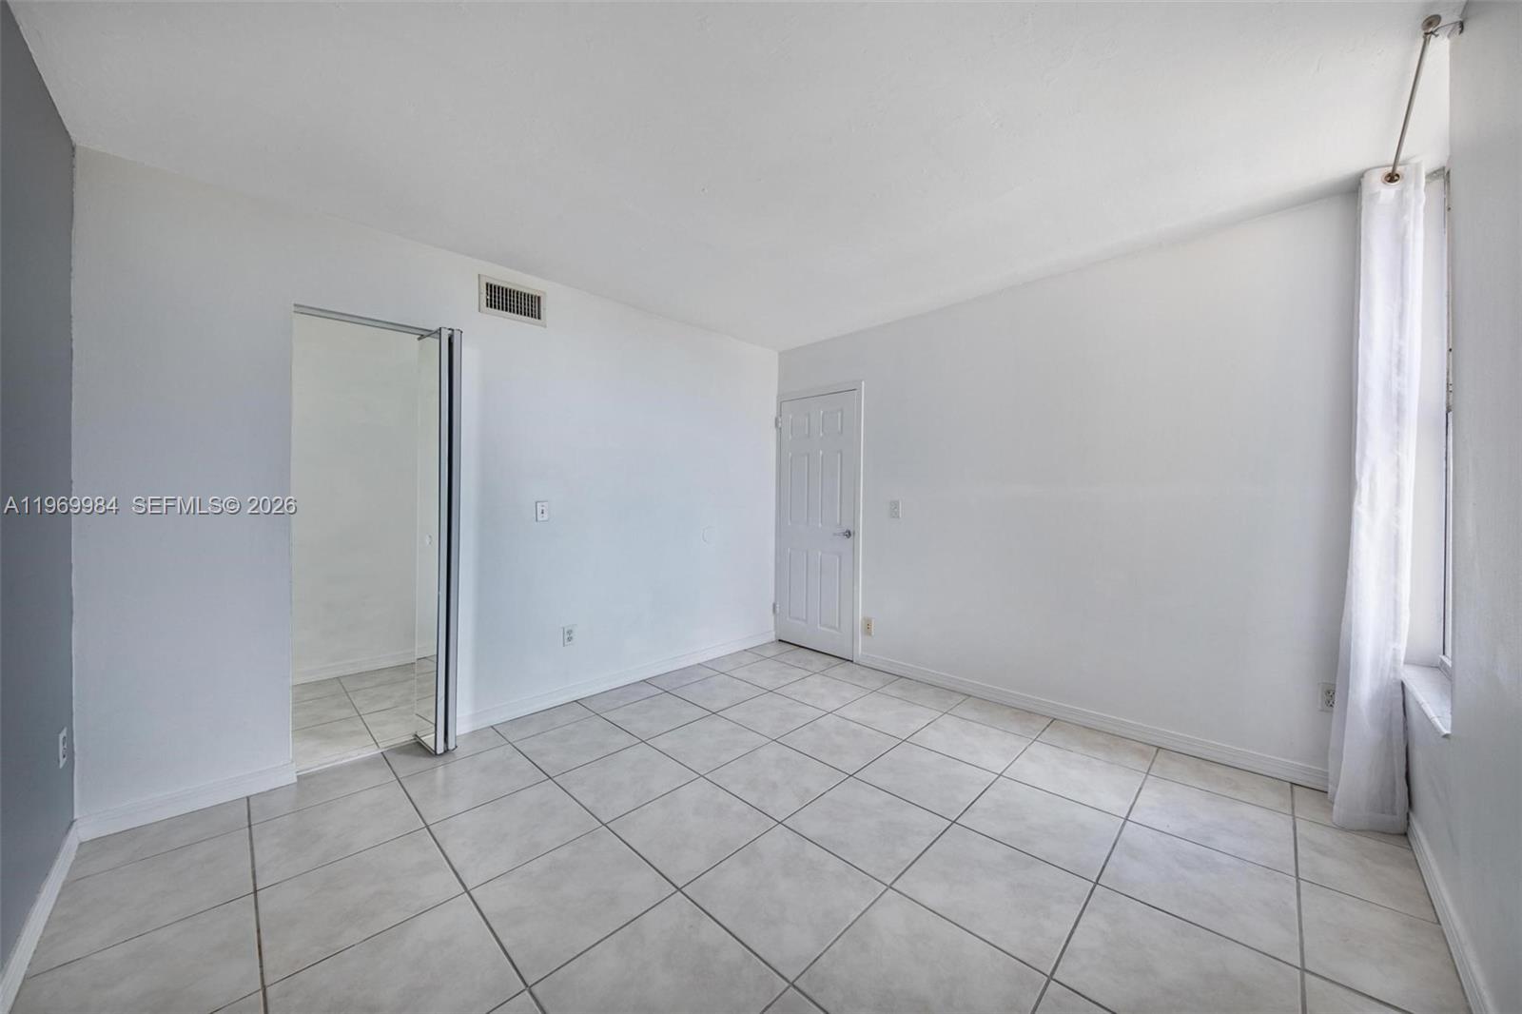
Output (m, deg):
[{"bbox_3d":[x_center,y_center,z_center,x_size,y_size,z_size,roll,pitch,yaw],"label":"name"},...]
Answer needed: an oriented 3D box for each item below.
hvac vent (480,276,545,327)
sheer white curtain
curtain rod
[{"bbox_3d":[-1.336,-1.111,2.750,0.025,0.199,0.350,0,0,44],"label":"hvac vent"},{"bbox_3d":[2.300,-0.039,1.908,0.210,2.391,0.235,0,0,44],"label":"sheer white curtain"},{"bbox_3d":[2.061,-1.220,1.606,0.959,0.048,0.075,0,0,-43],"label":"curtain rod"}]

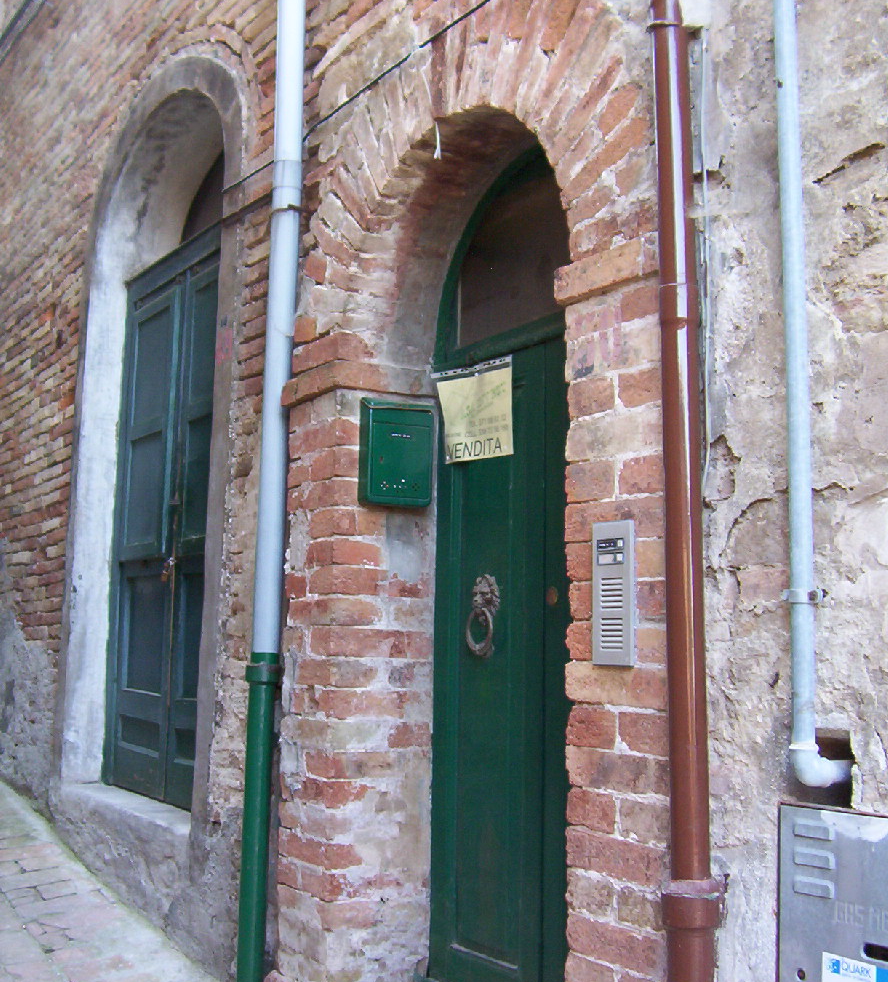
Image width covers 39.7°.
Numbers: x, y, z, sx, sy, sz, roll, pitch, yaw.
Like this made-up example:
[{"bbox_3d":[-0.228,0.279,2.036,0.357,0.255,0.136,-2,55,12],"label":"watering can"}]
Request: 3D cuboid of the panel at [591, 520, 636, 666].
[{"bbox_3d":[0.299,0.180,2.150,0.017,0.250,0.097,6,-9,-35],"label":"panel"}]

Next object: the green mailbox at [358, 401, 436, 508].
[{"bbox_3d":[-0.116,-0.097,3.018,0.165,0.260,0.075,4,-8,-24],"label":"green mailbox"}]

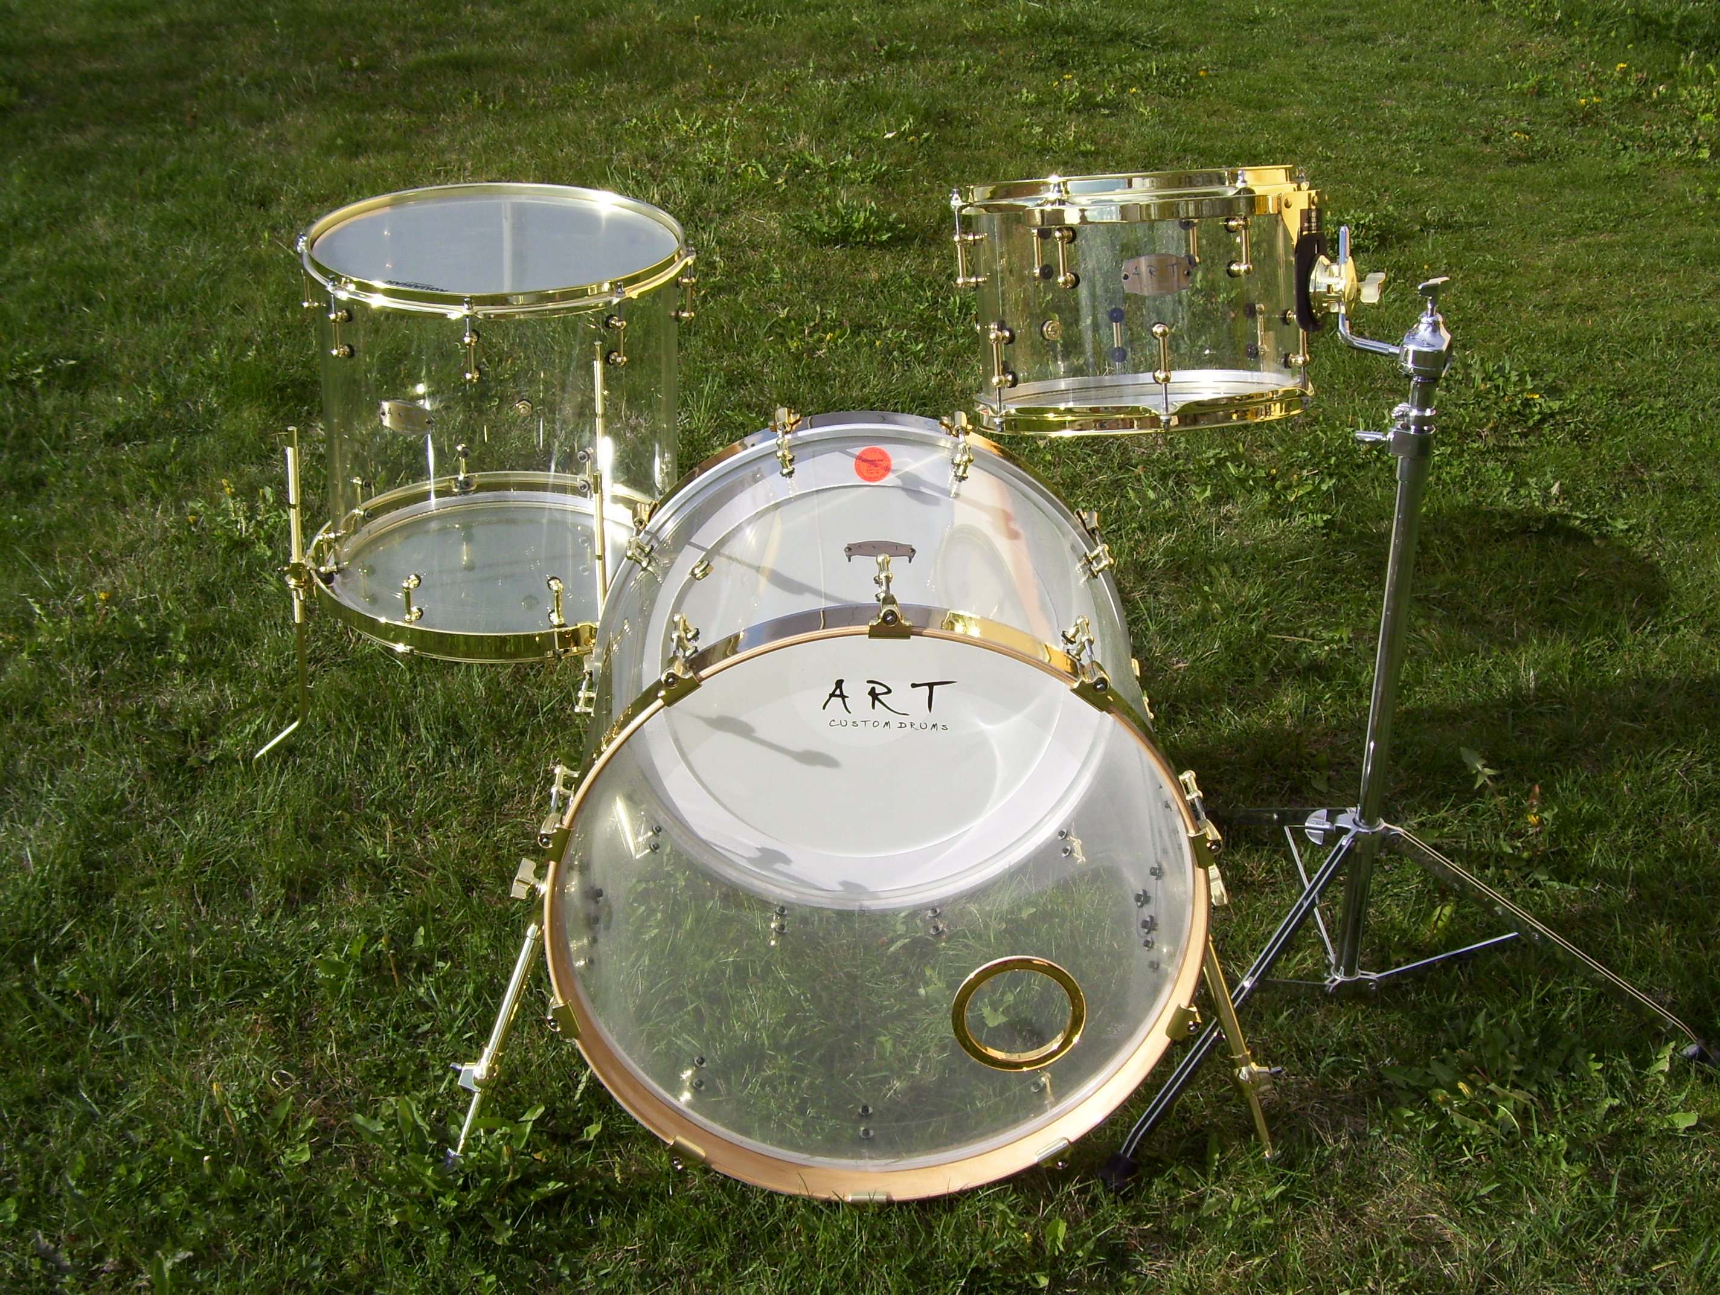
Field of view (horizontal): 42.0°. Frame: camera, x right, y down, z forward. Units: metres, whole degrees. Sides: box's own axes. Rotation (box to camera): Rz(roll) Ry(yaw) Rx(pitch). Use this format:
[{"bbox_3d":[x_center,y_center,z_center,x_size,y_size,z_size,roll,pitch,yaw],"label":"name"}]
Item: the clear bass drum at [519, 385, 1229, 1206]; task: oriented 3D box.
[{"bbox_3d":[0.011,0.135,2.264,0.615,0.605,0.595,0,23,-1],"label":"clear bass drum"}]

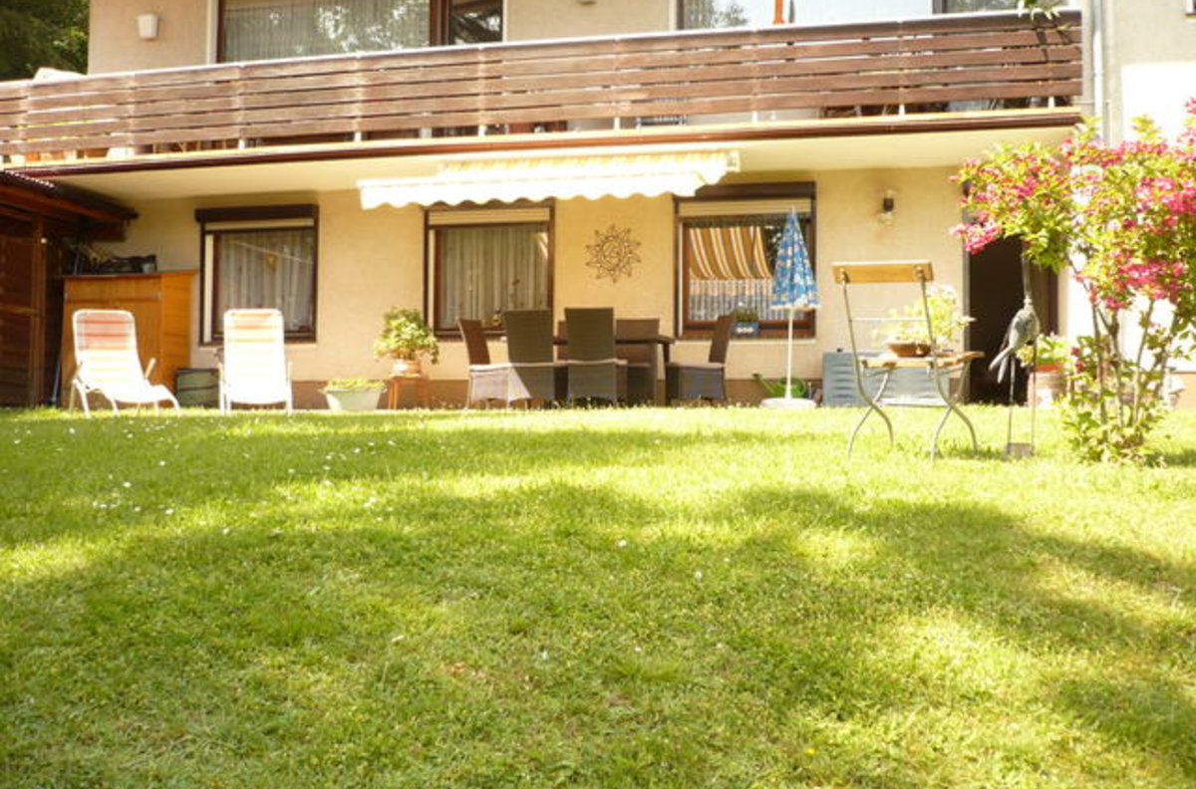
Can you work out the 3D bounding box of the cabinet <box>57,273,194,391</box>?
[{"bbox_3d":[-5.622,-0.618,14.495,1.340,1.670,0.700,0,-2,13],"label":"cabinet"}]

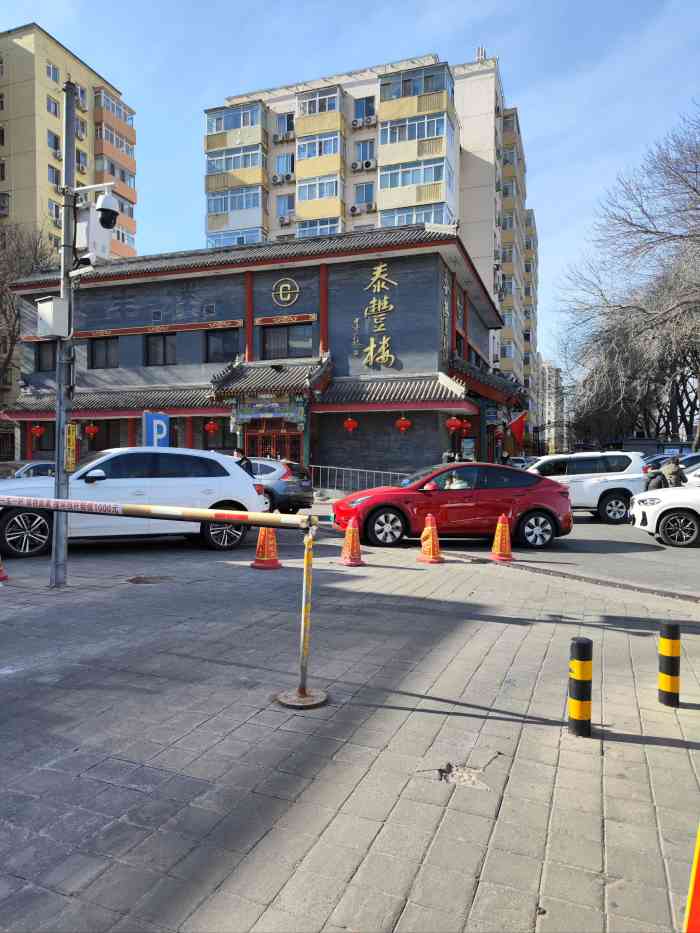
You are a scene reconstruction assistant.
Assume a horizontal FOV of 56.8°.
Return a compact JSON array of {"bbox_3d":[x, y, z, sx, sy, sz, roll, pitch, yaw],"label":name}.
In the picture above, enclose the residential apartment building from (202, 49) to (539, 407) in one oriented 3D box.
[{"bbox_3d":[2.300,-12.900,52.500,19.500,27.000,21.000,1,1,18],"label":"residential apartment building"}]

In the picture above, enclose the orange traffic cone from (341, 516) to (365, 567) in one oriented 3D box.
[{"bbox_3d":[0.040,1.040,9.120,0.375,0.700,0.375,1,1,21],"label":"orange traffic cone"}]

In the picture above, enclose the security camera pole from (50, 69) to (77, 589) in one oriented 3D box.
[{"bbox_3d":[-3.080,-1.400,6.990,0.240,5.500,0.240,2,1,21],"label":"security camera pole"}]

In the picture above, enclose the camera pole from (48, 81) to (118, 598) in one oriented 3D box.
[{"bbox_3d":[-2.830,-1.400,6.950,0.800,5.500,0.400,2,1,21],"label":"camera pole"}]

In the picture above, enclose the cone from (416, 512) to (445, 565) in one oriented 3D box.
[{"bbox_3d":[1.170,1.035,9.400,0.375,0.700,0.375,1,1,21],"label":"cone"}]

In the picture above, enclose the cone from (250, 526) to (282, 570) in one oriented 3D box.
[{"bbox_3d":[-1.140,1.000,8.750,0.375,0.700,0.375,1,1,21],"label":"cone"}]

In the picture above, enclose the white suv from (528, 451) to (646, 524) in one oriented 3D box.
[{"bbox_3d":[5.720,0.550,17.950,4.750,1.860,1.870,1,1,6],"label":"white suv"}]

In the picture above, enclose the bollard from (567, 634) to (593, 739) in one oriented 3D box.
[{"bbox_3d":[1.255,1.190,3.520,0.114,0.505,0.114,1,1,21],"label":"bollard"}]

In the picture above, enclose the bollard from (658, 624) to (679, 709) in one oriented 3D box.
[{"bbox_3d":[1.950,1.215,3.940,0.114,0.495,0.114,1,1,21],"label":"bollard"}]

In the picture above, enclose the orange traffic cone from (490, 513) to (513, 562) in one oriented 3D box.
[{"bbox_3d":[2.270,1.045,9.650,0.375,0.700,0.375,1,1,21],"label":"orange traffic cone"}]

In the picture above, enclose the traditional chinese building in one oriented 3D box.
[{"bbox_3d":[-2.800,-4.150,33.600,21.700,10.400,17.000,1,1,18],"label":"traditional chinese building"}]

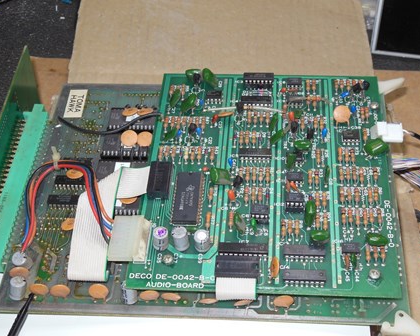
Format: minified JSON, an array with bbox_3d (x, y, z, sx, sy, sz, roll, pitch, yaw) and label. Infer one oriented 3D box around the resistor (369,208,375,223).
[{"bbox_3d":[0.087,0.026,0.348,0.003,0.003,0.007,1,50,6],"label":"resistor"}]

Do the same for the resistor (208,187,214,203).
[{"bbox_3d":[0.000,0.015,0.368,0.002,0.002,0.007,1,49,6],"label":"resistor"}]

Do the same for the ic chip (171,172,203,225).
[{"bbox_3d":[-0.013,0.017,0.366,0.016,0.004,0.035,1,52,6],"label":"ic chip"}]

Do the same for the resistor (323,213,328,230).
[{"bbox_3d":[0.063,0.029,0.350,0.003,0.003,0.009,1,48,6],"label":"resistor"}]

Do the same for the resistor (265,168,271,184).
[{"bbox_3d":[0.034,0.004,0.378,0.003,0.003,0.009,2,52,6],"label":"resistor"}]

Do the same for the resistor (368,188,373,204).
[{"bbox_3d":[0.090,0.015,0.363,0.003,0.003,0.008,1,52,6],"label":"resistor"}]

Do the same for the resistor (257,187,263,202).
[{"bbox_3d":[0.028,0.015,0.365,0.002,0.002,0.007,1,49,6],"label":"resistor"}]

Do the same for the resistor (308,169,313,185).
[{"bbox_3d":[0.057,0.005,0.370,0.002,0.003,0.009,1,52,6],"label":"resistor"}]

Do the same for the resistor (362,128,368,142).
[{"bbox_3d":[0.093,-0.020,0.390,0.002,0.002,0.007,1,49,6],"label":"resistor"}]

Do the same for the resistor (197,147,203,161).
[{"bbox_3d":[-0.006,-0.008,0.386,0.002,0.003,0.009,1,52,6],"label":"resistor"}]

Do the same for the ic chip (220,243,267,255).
[{"bbox_3d":[0.018,0.044,0.345,0.026,0.004,0.008,1,52,6],"label":"ic chip"}]

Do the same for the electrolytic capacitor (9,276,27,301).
[{"bbox_3d":[-0.104,0.065,0.348,0.008,0.011,0.008,8,45,-3],"label":"electrolytic capacitor"}]

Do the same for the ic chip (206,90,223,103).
[{"bbox_3d":[0.003,-0.046,0.422,0.009,0.004,0.008,1,48,6],"label":"ic chip"}]

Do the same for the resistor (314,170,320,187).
[{"bbox_3d":[0.062,0.005,0.374,0.003,0.003,0.008,2,52,6],"label":"resistor"}]

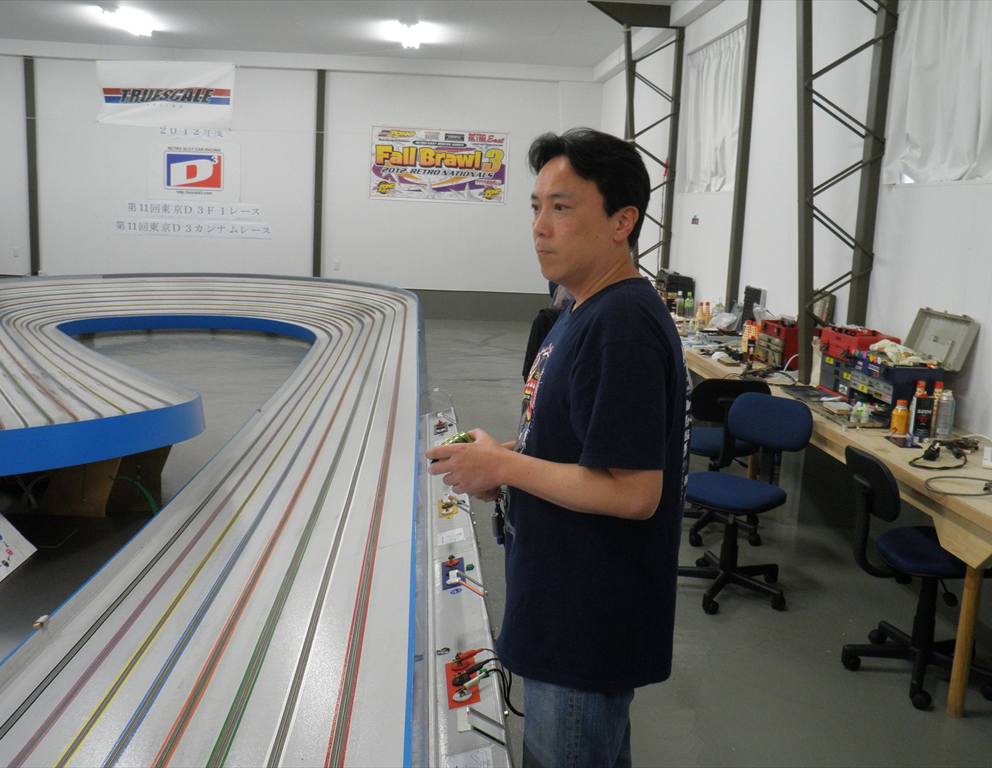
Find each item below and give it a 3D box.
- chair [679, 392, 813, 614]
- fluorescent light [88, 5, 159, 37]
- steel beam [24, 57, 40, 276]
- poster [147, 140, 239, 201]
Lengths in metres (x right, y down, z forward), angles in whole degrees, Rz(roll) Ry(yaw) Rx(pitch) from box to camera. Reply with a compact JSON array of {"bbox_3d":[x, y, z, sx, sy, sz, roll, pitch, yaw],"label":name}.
[{"bbox_3d":[1.013,0.472,4.226,0.550,0.830,0.580,10,13,39],"label":"chair"},{"bbox_3d":[-4.164,-4.063,11.305,0.230,0.110,1.270,2,10,-4],"label":"fluorescent light"},{"bbox_3d":[-6.224,-2.743,13.479,0.125,3.150,0.100,2,10,-4],"label":"steel beam"},{"bbox_3d":[-4.090,-2.869,13.643,1.220,0.760,0.012,2,10,-4],"label":"poster"}]

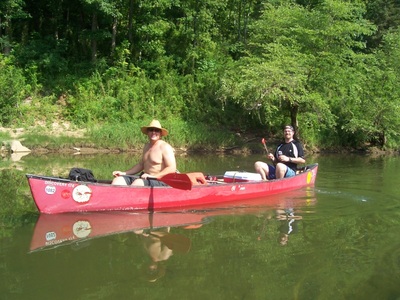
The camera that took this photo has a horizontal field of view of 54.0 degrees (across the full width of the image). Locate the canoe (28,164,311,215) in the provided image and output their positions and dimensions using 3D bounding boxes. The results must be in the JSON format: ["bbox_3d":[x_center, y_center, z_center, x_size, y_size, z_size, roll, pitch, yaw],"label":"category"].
[{"bbox_3d":[0.138,0.547,6.024,5.220,0.570,0.920,-1,1,-36],"label":"canoe"}]

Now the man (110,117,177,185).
[{"bbox_3d":[-0.780,0.187,5.334,0.800,1.200,0.580,-1,1,-40],"label":"man"}]

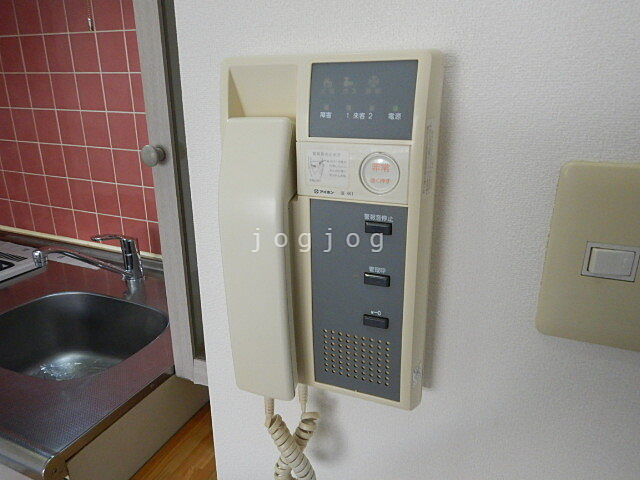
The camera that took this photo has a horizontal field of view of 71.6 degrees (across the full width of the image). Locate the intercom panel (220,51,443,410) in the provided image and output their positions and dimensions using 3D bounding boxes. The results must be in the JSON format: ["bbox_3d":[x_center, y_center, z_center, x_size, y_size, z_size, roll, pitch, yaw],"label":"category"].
[{"bbox_3d":[0.002,-0.002,0.325,0.149,0.251,0.053,7,19,21],"label":"intercom panel"}]

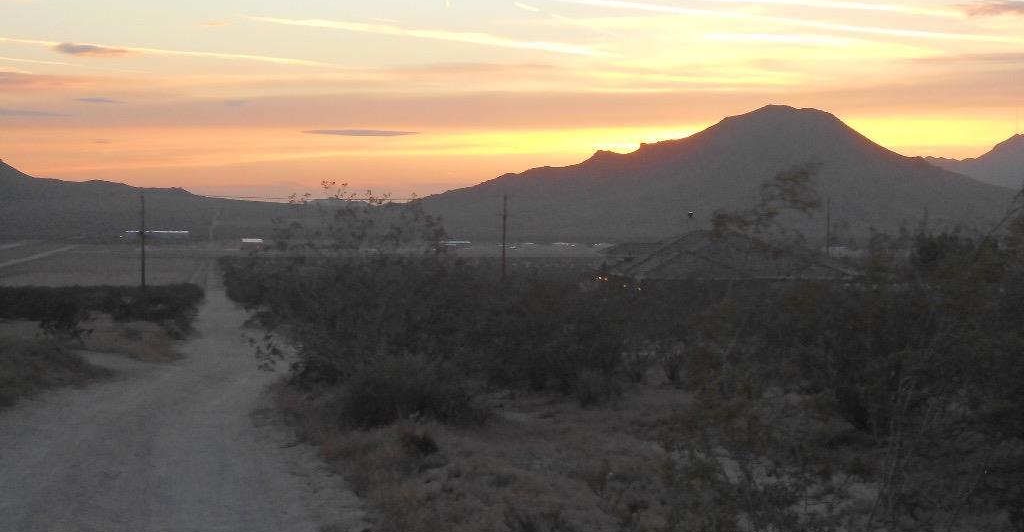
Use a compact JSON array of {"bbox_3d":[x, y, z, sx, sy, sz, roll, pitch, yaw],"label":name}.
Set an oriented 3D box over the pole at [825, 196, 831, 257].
[{"bbox_3d":[34.382,-2.561,245.000,0.300,10.000,0.300,0,1,0],"label":"pole"}]

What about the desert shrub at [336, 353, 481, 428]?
[{"bbox_3d":[-1.174,1.412,25.500,1.633,0.885,1.400,0,1,0],"label":"desert shrub"}]

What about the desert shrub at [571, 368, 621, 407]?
[{"bbox_3d":[1.109,1.594,29.500,0.682,0.499,0.656,0,1,0],"label":"desert shrub"}]

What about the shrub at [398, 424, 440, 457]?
[{"bbox_3d":[-0.873,1.630,21.000,0.374,0.299,0.355,0,1,0],"label":"shrub"}]

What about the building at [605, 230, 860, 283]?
[{"bbox_3d":[14.460,0.409,151.441,14.500,5.600,12.500,0,1,-8],"label":"building"}]

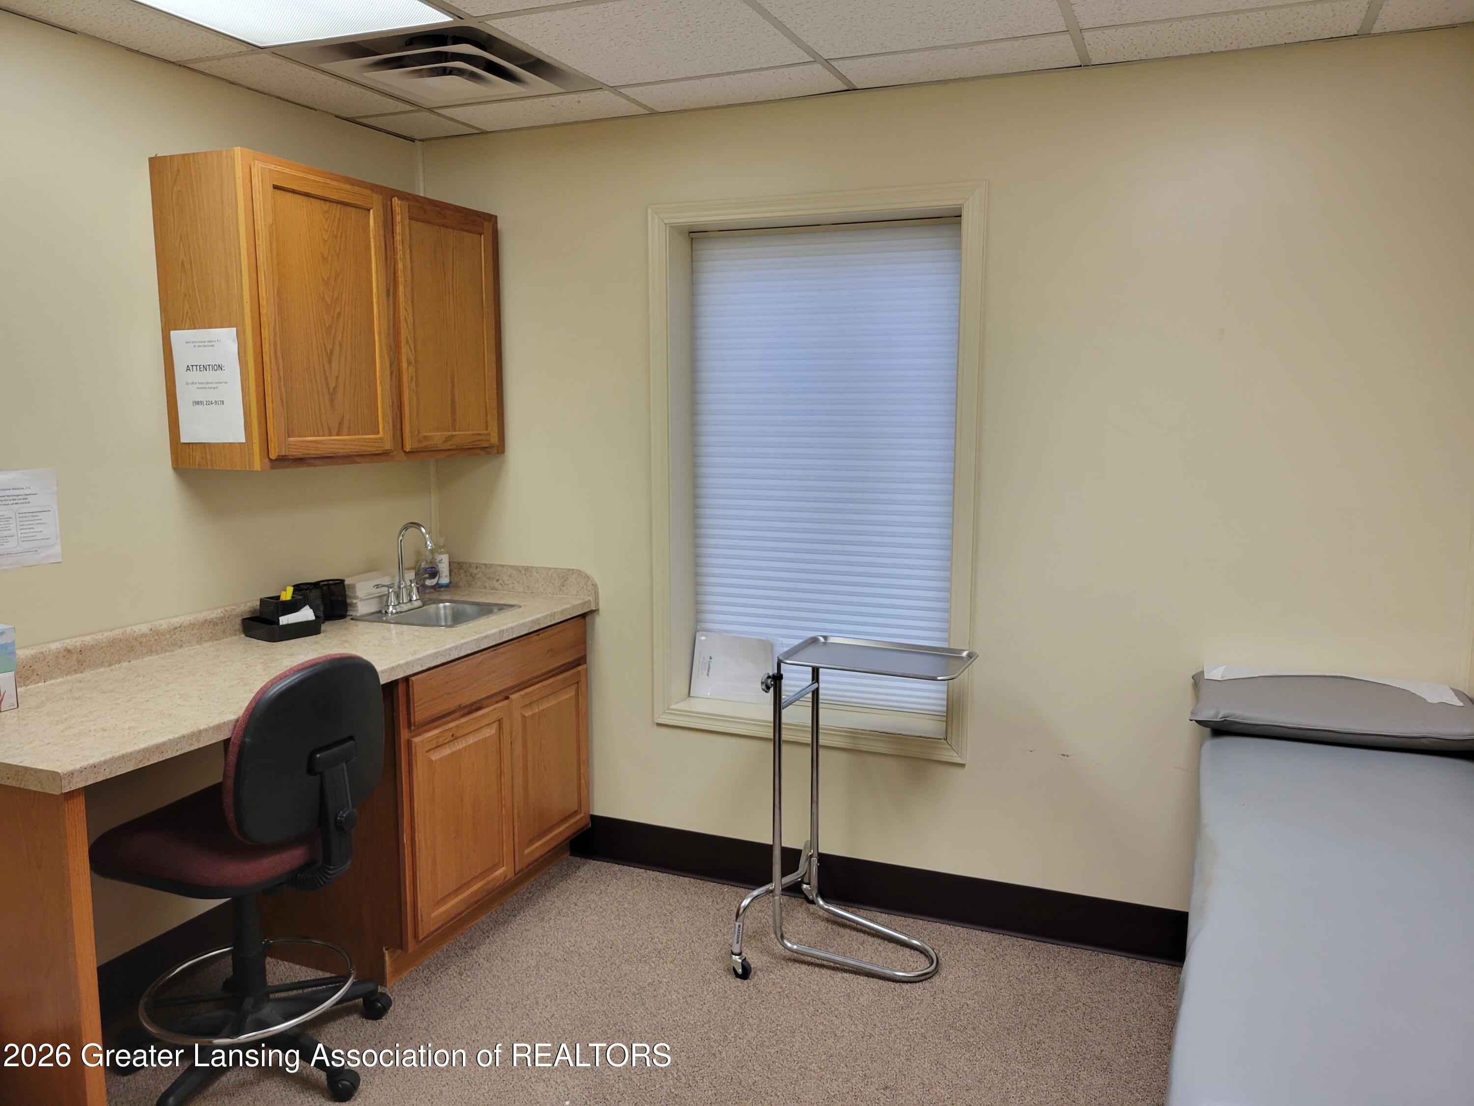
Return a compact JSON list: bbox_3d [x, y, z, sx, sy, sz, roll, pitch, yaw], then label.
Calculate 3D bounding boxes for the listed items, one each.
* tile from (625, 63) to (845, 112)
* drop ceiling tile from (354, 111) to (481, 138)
[{"bbox_3d":[-0.011,-1.270,3.015,0.602,0.018,0.297,3,9,23],"label":"tile"},{"bbox_3d":[-0.981,-1.326,3.418,0.266,0.018,0.297,3,9,23],"label":"drop ceiling tile"}]

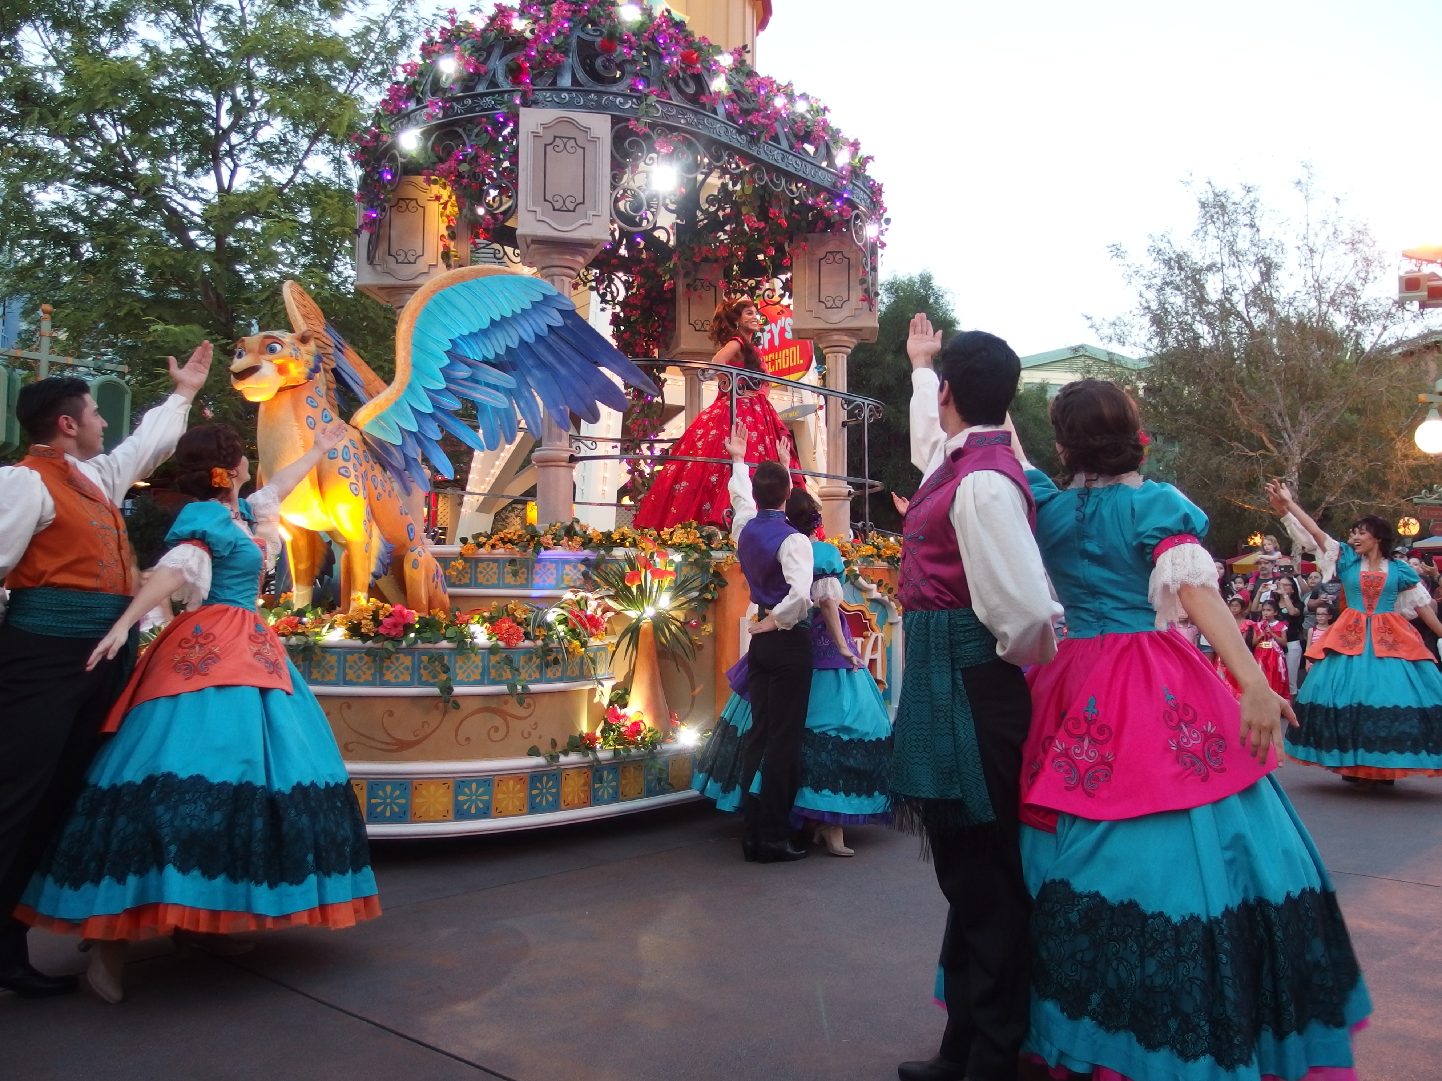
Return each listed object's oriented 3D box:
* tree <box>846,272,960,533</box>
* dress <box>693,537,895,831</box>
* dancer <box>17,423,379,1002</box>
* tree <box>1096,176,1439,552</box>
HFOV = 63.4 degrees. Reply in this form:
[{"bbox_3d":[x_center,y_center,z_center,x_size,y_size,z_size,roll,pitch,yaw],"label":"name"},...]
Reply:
[{"bbox_3d":[3.924,-1.583,25.159,3.600,8.700,3.600,0,-4,0],"label":"tree"},{"bbox_3d":[0.351,0.637,5.470,0.980,1.270,0.980,0,-4,0],"label":"dress"},{"bbox_3d":[-1.601,0.492,3.575,1.060,1.710,1.100,0,-4,-7],"label":"dancer"},{"bbox_3d":[11.471,-2.447,24.214,6.900,10.300,6.700,0,-4,0],"label":"tree"}]

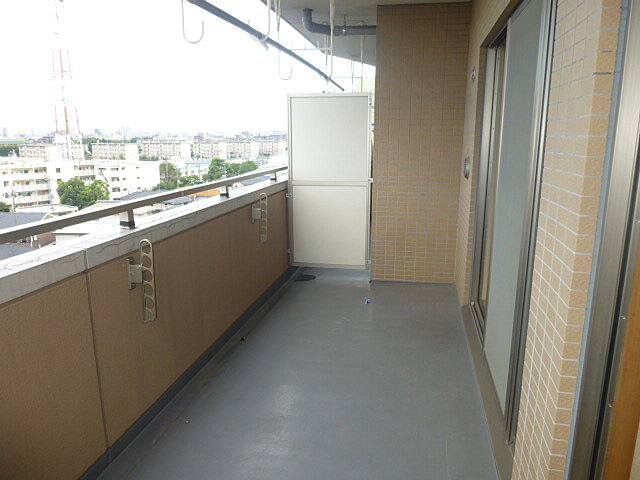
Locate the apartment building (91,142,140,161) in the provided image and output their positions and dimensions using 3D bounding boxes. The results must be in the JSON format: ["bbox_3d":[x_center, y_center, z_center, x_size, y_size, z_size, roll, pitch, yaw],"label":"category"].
[{"bbox_3d":[-137.779,-57.673,310.992,34.000,14.000,10.500,5,14,22],"label":"apartment building"}]

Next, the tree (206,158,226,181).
[{"bbox_3d":[-41.100,-27.073,183.515,8.400,10.300,8.400,-3,13,-13],"label":"tree"}]

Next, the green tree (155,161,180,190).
[{"bbox_3d":[-49.057,-19.725,148.890,8.800,11.000,8.800,-5,13,-18],"label":"green tree"}]

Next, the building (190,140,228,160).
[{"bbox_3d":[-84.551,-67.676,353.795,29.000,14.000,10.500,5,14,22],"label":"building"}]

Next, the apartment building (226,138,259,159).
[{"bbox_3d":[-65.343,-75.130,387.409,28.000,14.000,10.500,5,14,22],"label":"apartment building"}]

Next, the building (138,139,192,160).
[{"bbox_3d":[-108.814,-61.254,324.825,38.000,14.000,10.500,5,14,22],"label":"building"}]

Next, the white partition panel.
[{"bbox_3d":[0.091,-0.568,4.689,0.817,1.747,0.045,2,13,12],"label":"white partition panel"}]

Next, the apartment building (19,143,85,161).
[{"bbox_3d":[-149.782,-45.034,256.003,34.000,14.000,13.000,5,14,23],"label":"apartment building"}]

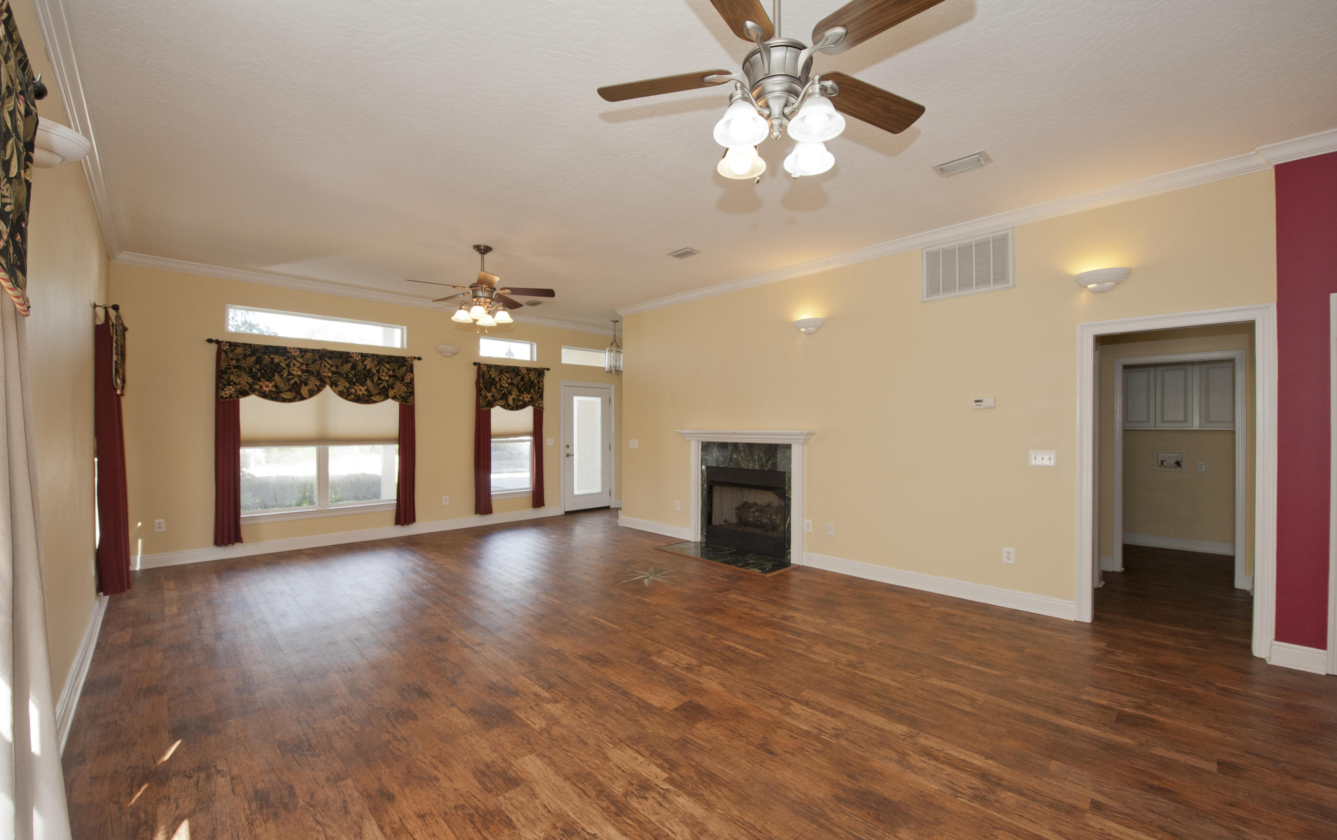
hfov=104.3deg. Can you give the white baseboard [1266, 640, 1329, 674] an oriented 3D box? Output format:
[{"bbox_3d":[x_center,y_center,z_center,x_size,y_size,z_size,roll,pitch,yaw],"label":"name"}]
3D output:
[{"bbox_3d":[3.554,1.342,2.947,0.219,0.134,0.028,-1,-1,45],"label":"white baseboard"}]

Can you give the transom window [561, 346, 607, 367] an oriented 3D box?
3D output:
[{"bbox_3d":[-1.415,-1.036,8.662,0.896,0.277,0.090,1,-1,-44],"label":"transom window"}]

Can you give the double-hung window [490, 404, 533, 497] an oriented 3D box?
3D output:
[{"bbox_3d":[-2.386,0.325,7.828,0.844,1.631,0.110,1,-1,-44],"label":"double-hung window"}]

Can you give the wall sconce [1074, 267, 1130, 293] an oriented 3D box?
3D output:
[{"bbox_3d":[2.958,-0.952,3.551,0.140,0.139,0.301,1,-1,-45],"label":"wall sconce"}]

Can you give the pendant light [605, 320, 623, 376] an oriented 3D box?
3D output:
[{"bbox_3d":[-0.837,-1.135,8.128,0.290,0.858,0.290,0,-1,0],"label":"pendant light"}]

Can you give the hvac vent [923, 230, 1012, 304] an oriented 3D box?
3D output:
[{"bbox_3d":[2.402,-1.239,4.204,0.030,0.459,0.668,1,-1,-44],"label":"hvac vent"}]

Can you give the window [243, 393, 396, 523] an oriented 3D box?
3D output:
[{"bbox_3d":[-4.092,0.309,6.160,1.710,1.667,0.110,1,-1,-44],"label":"window"}]

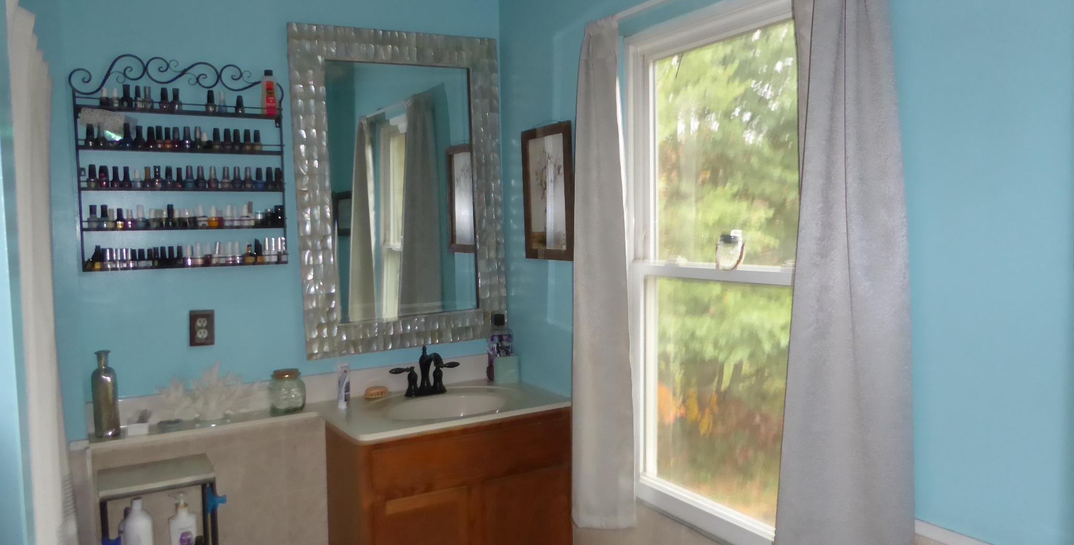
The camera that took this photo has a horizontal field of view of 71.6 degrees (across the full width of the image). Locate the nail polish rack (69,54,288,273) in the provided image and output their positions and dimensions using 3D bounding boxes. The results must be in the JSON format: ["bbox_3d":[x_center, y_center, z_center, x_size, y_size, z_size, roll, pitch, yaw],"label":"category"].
[{"bbox_3d":[-1.162,-0.357,2.467,0.628,0.683,0.057,-4,4,-30],"label":"nail polish rack"}]

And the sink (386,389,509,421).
[{"bbox_3d":[-0.311,0.539,2.634,0.452,0.138,0.330,-4,4,-30],"label":"sink"}]

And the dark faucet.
[{"bbox_3d":[-0.408,0.373,2.803,0.280,0.182,0.180,-4,4,-30],"label":"dark faucet"}]

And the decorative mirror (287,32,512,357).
[{"bbox_3d":[-0.504,-0.307,2.847,0.809,1.185,0.035,-5,7,-30],"label":"decorative mirror"}]

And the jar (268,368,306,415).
[{"bbox_3d":[-0.879,0.414,2.612,0.128,0.153,0.128,-4,4,-30],"label":"jar"}]

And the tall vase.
[{"bbox_3d":[-1.363,0.383,2.363,0.082,0.277,0.082,-4,4,-30],"label":"tall vase"}]

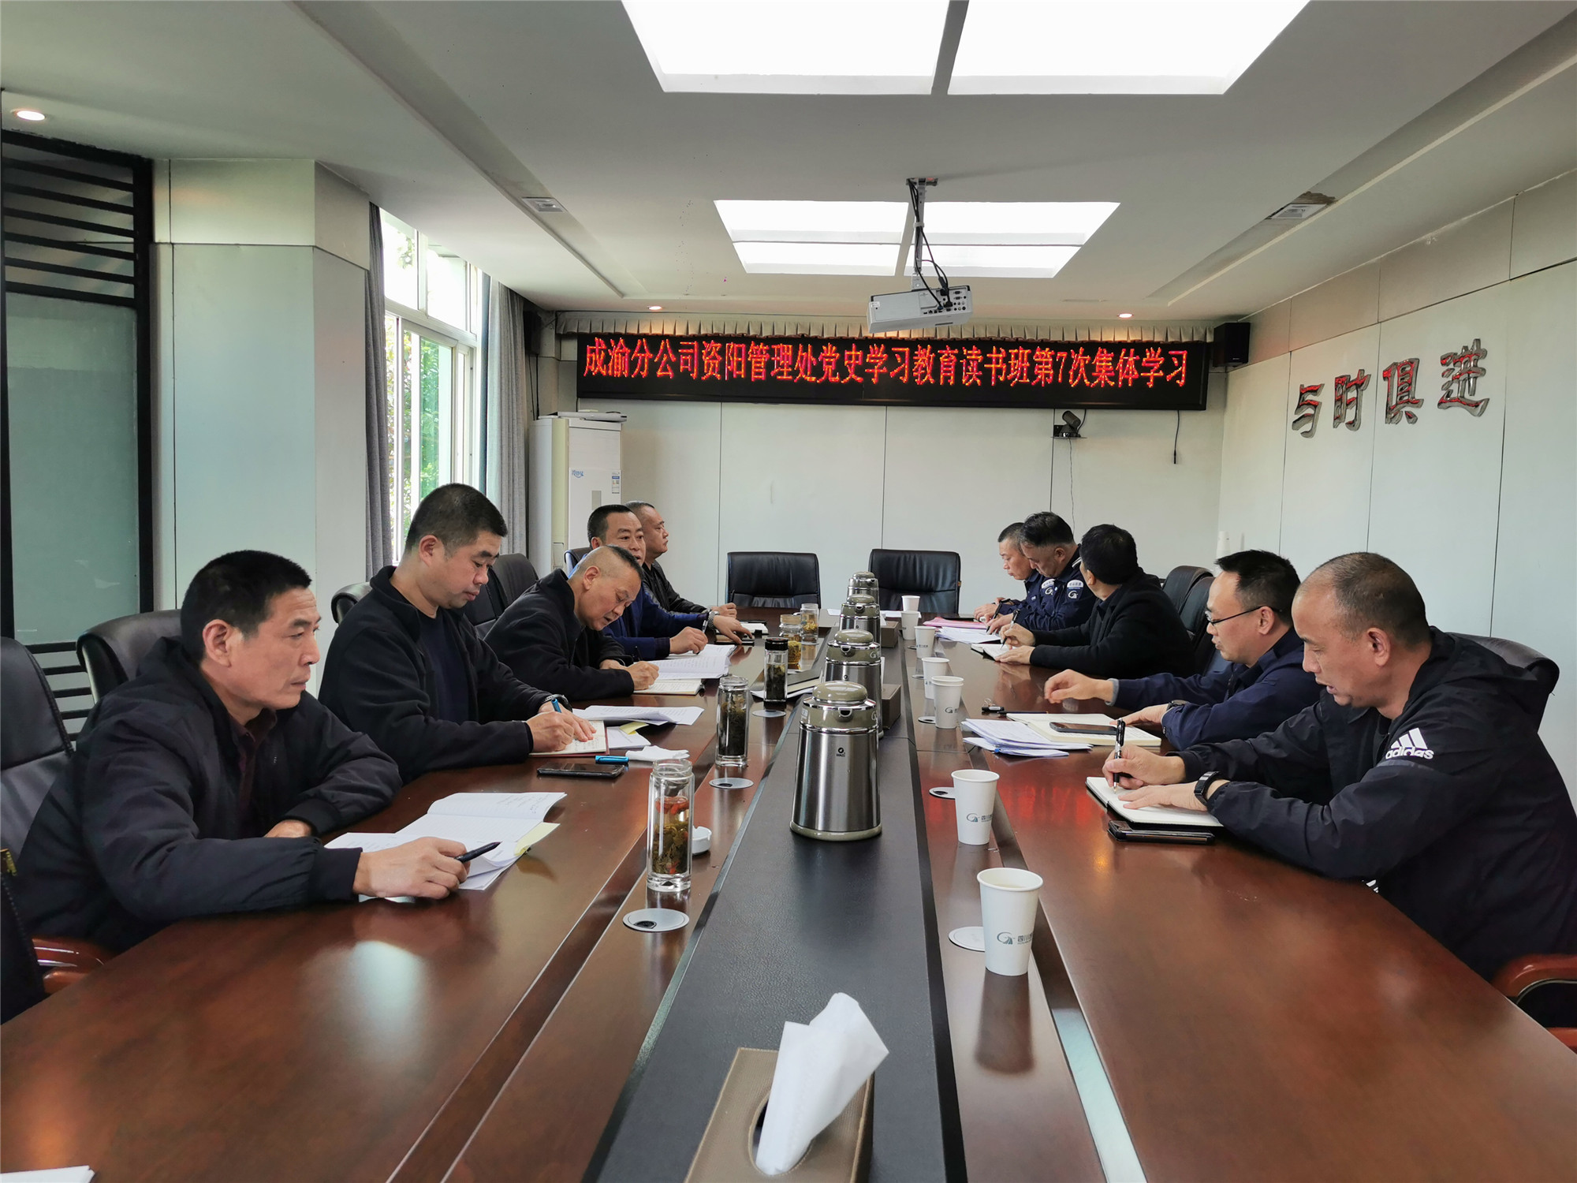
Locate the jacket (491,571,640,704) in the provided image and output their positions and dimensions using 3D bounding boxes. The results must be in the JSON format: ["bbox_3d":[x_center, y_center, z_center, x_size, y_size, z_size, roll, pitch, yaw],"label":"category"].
[{"bbox_3d":[-0.669,0.242,3.532,0.550,0.600,0.600,3,5,12],"label":"jacket"}]

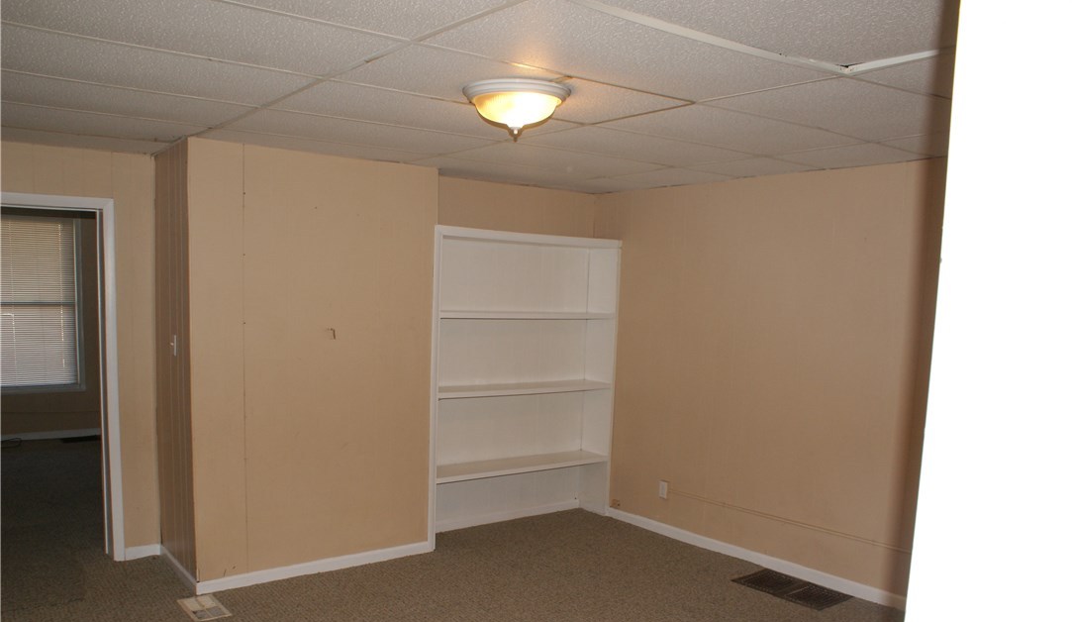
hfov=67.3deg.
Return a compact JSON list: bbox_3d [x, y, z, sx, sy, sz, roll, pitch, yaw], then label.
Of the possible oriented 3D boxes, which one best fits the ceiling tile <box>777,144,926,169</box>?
[{"bbox_3d":[1.611,-0.807,4.187,0.620,0.020,0.605,-1,3,-38],"label":"ceiling tile"}]

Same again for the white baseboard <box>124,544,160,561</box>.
[{"bbox_3d":[-2.333,1.432,4.780,0.200,0.075,0.015,-1,3,-38],"label":"white baseboard"}]

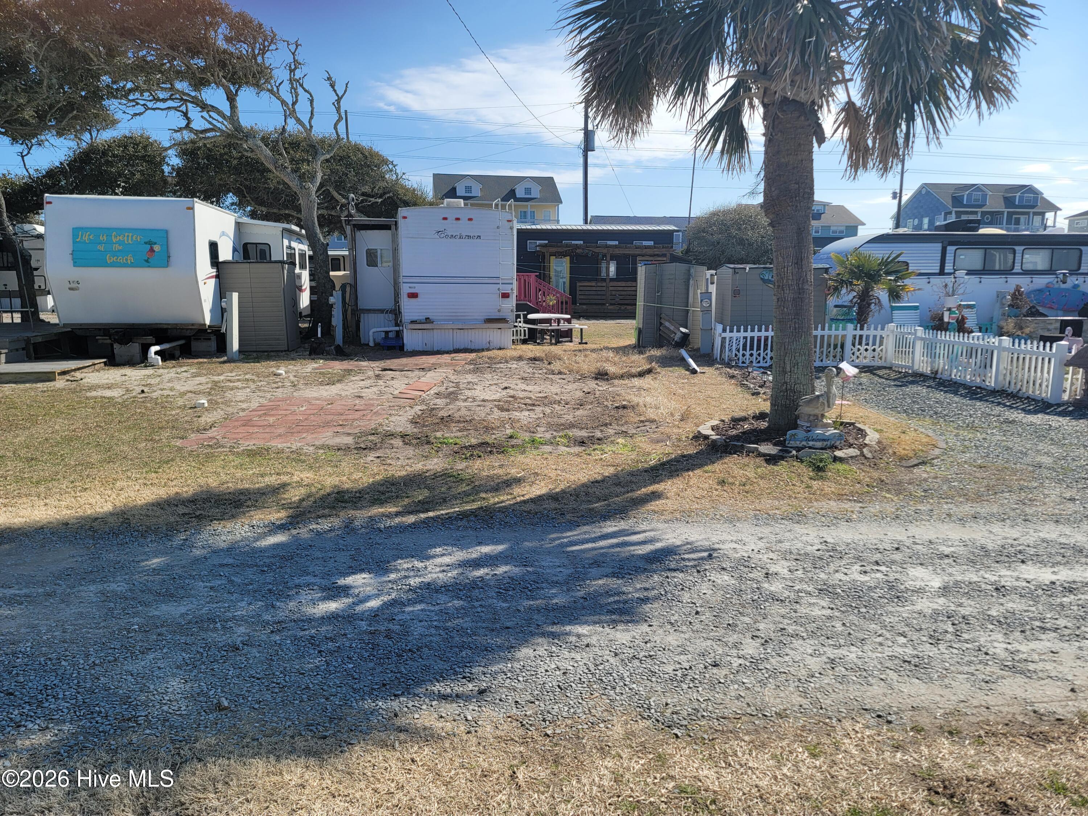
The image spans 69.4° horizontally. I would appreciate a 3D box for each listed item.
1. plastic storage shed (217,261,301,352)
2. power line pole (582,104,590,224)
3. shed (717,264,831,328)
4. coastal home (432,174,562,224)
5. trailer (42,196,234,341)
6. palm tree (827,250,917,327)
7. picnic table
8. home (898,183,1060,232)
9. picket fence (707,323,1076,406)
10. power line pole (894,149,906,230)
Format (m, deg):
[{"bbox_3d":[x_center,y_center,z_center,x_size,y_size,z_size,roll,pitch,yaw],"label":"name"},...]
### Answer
[{"bbox_3d":[-6.195,-2.259,17.267,1.420,1.900,1.300,-1,10,-9],"label":"plastic storage shed"},{"bbox_3d":[2.020,-9.472,36.433,0.280,9.800,0.280,0,10,0],"label":"power line pole"},{"bbox_3d":[4.624,-1.999,16.039,1.930,1.860,1.320,0,10,0],"label":"shed"},{"bbox_3d":[-5.361,-18.520,84.095,13.200,12.000,11.000,-2,10,-10],"label":"coastal home"},{"bbox_3d":[-8.361,-2.955,18.182,2.500,2.950,8.200,-2,10,-11],"label":"trailer"},{"bbox_3d":[6.354,-1.966,15.081,1.700,2.100,1.650,0,10,0],"label":"palm tree"},{"bbox_3d":[0.124,-1.823,18.250,1.700,0.740,1.600,0,10,0],"label":"picnic table"},{"bbox_3d":[45.538,-18.216,84.128,12.600,11.400,10.800,-1,10,-7],"label":"home"},{"bbox_3d":[5.102,-0.837,12.330,3.750,0.800,5.000,0,10,0],"label":"picket fence"},{"bbox_3d":[32.436,-17.353,71.602,0.360,13.800,0.360,0,10,0],"label":"power line pole"}]

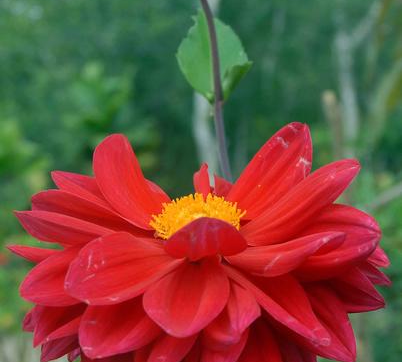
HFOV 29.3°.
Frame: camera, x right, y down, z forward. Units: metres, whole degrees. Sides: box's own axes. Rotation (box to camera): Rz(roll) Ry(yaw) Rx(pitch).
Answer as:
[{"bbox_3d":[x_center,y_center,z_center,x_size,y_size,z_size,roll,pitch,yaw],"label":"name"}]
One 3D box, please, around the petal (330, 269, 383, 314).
[{"bbox_3d":[0.054,0.040,0.293,0.032,0.008,0.019,24,26,11],"label":"petal"}]

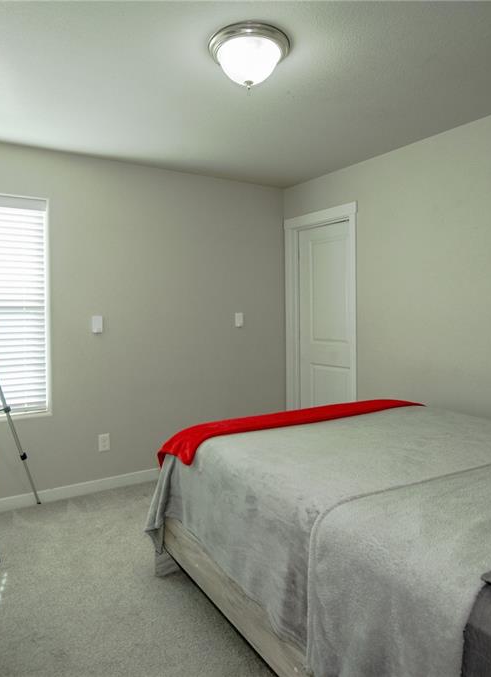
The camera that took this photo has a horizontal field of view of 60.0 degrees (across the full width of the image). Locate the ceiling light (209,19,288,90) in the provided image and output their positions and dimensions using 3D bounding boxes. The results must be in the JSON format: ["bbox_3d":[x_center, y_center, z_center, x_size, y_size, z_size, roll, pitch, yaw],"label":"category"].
[{"bbox_3d":[0.017,-1.140,1.774,0.340,0.170,0.340,0,4,0],"label":"ceiling light"}]

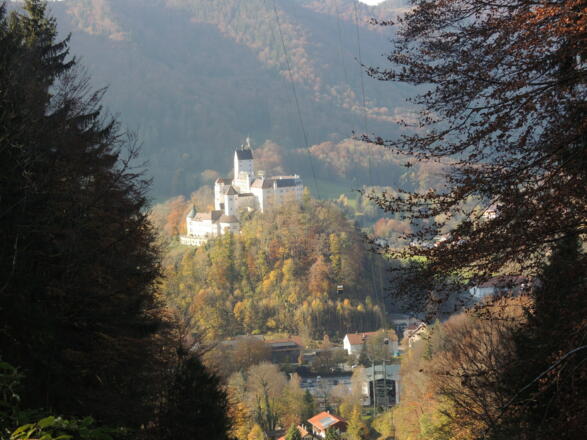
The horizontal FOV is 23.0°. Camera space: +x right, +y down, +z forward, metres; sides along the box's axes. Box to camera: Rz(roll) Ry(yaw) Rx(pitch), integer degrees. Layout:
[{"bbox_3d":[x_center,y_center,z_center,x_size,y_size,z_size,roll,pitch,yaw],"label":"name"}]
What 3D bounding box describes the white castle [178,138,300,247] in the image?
[{"bbox_3d":[-31.380,-17.220,855.000,64.000,62.000,44.000,-2,3,-13],"label":"white castle"}]

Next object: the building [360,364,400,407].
[{"bbox_3d":[30.640,58.070,510.000,12.800,10.600,22.000,-1,3,1],"label":"building"}]

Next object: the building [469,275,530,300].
[{"bbox_3d":[112.940,37.450,790.000,31.000,11.000,12.000,-2,3,-22],"label":"building"}]

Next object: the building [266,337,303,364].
[{"bbox_3d":[-3.790,54.270,600.000,13.200,9.600,10.500,-2,3,-14],"label":"building"}]

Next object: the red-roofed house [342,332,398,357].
[{"bbox_3d":[33.210,53.230,622.000,21.500,9.300,10.500,-2,3,-18],"label":"red-roofed house"}]

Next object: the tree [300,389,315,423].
[{"bbox_3d":[4.630,61.500,478.000,4.500,11.200,4.500,-1,3,0],"label":"tree"}]

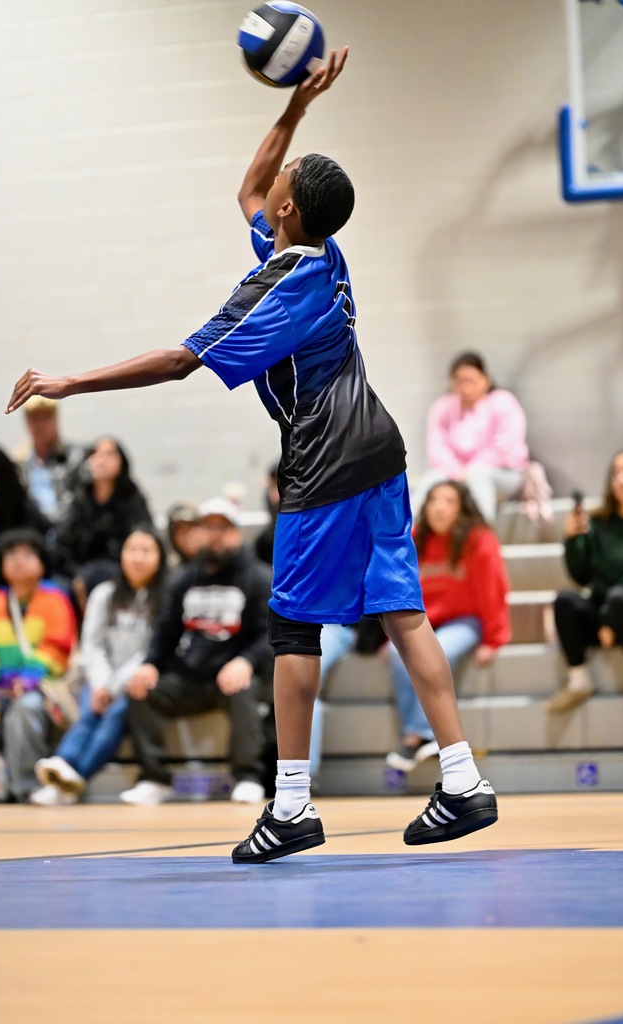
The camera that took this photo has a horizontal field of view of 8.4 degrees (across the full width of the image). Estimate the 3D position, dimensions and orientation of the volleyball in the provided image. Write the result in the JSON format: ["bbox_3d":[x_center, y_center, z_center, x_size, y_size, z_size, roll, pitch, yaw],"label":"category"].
[{"bbox_3d":[-0.074,-1.140,10.420,0.210,0.210,0.210,-2,-3,0],"label":"volleyball"}]

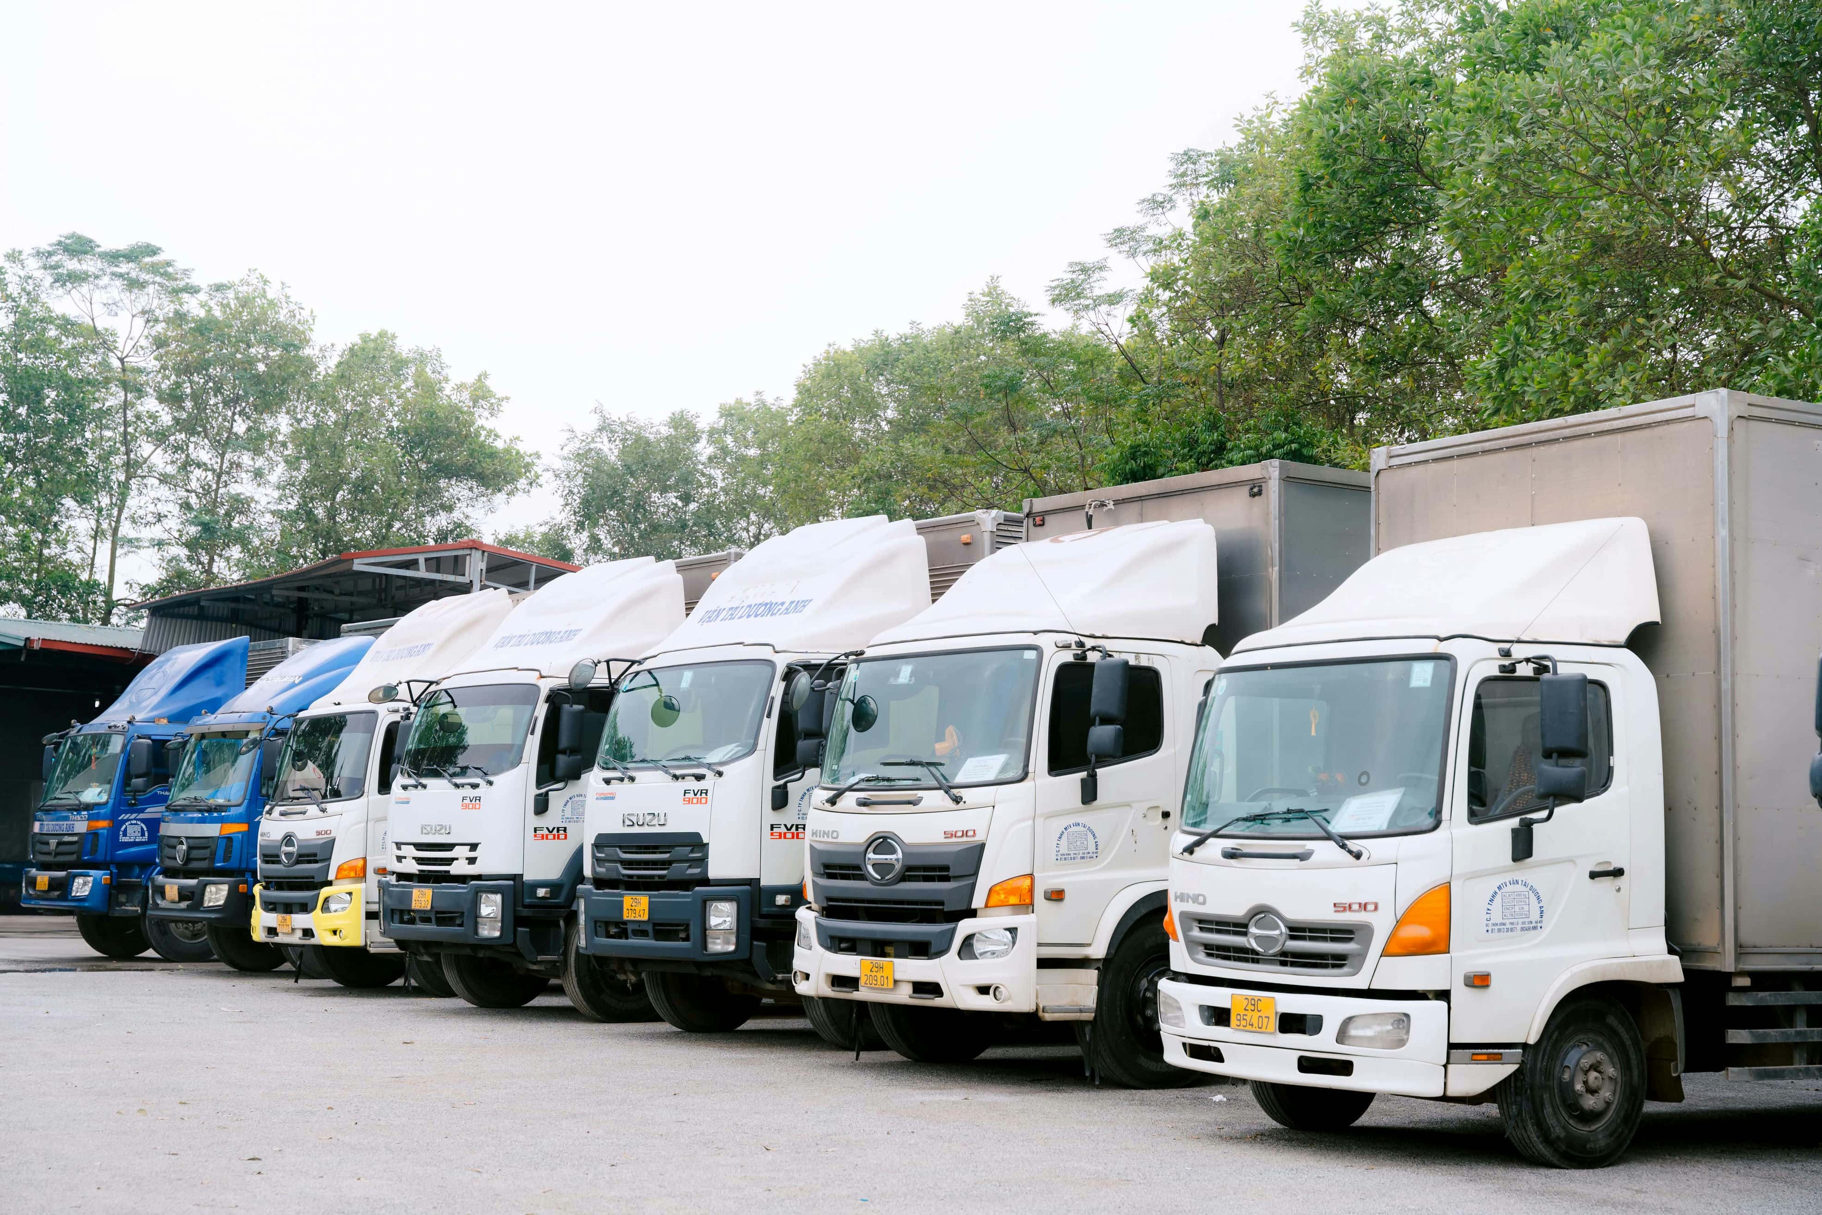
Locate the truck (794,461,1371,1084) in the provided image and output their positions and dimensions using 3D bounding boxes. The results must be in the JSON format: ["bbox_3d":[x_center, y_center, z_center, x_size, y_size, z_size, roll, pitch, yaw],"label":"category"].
[{"bbox_3d":[3.411,1.289,18.697,9.151,3.959,2.495,5,-7,-37],"label":"truck"}]

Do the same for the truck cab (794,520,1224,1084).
[{"bbox_3d":[0.571,1.213,16.518,2.000,3.565,2.444,5,-7,-37],"label":"truck cab"}]

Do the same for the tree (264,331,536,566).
[{"bbox_3d":[-10.812,0.312,53.391,5.688,12.247,5.688,1,-6,0],"label":"tree"}]

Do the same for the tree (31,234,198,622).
[{"bbox_3d":[-17.424,-0.823,55.273,3.583,14.619,3.583,1,-6,0],"label":"tree"}]

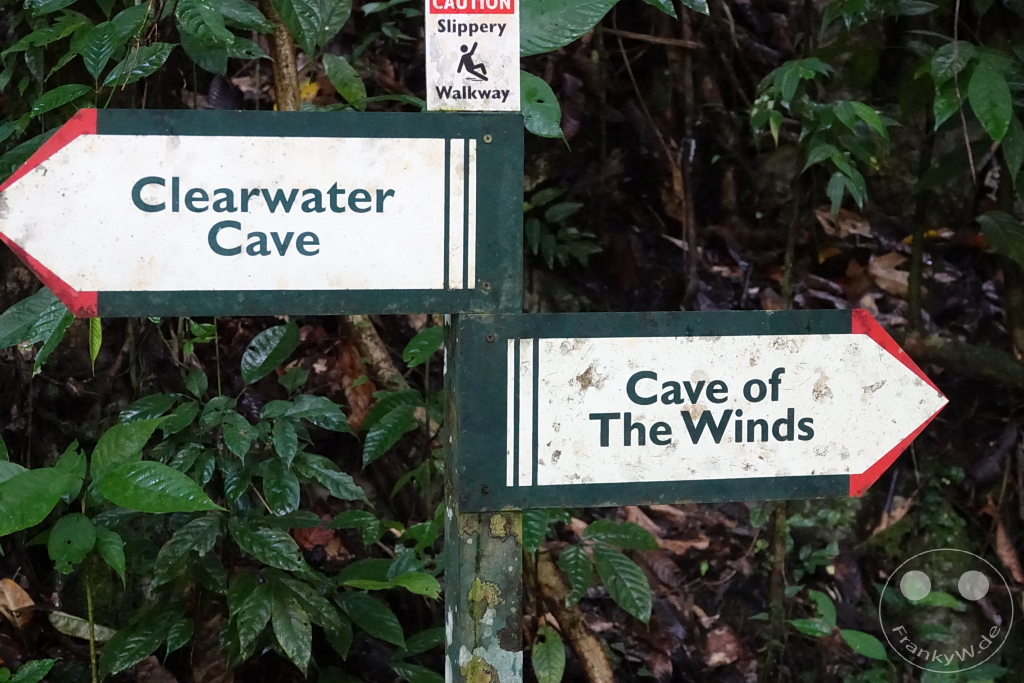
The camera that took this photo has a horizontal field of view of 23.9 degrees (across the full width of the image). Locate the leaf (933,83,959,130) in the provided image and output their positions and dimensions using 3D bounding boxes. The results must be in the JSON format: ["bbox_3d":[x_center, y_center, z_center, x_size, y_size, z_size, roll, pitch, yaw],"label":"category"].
[{"bbox_3d":[0.747,-0.412,4.200,0.050,0.107,0.020,14,-22,8],"label":"leaf"}]

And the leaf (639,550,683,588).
[{"bbox_3d":[0.268,0.406,4.300,0.056,0.097,0.020,-35,-27,-23],"label":"leaf"}]

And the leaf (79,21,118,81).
[{"bbox_3d":[-0.710,-0.501,4.150,0.062,0.115,0.020,6,-33,4],"label":"leaf"}]

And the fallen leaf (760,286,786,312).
[{"bbox_3d":[0.582,-0.089,5.400,0.060,0.025,0.080,-7,42,-8],"label":"fallen leaf"}]

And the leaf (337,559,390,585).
[{"bbox_3d":[-0.236,0.373,3.910,0.097,0.020,0.052,-16,43,-12],"label":"leaf"}]

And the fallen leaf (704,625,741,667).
[{"bbox_3d":[0.409,0.591,4.700,0.072,0.090,0.025,7,-37,-2],"label":"fallen leaf"}]

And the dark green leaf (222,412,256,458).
[{"bbox_3d":[-0.469,0.161,4.150,0.050,0.088,0.018,-13,-26,-7],"label":"dark green leaf"}]

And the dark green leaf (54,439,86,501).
[{"bbox_3d":[-0.673,0.199,3.700,0.056,0.101,0.022,3,-24,-11],"label":"dark green leaf"}]

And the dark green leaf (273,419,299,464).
[{"bbox_3d":[-0.357,0.159,3.820,0.043,0.085,0.018,-7,-28,-4],"label":"dark green leaf"}]

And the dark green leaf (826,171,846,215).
[{"bbox_3d":[0.711,-0.324,5.300,0.042,0.097,0.020,6,-17,8],"label":"dark green leaf"}]

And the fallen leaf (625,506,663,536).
[{"bbox_3d":[0.268,0.355,4.850,0.115,0.025,0.045,41,41,24],"label":"fallen leaf"}]

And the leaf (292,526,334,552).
[{"bbox_3d":[-0.375,0.369,4.550,0.085,0.025,0.060,0,45,0],"label":"leaf"}]

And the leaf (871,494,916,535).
[{"bbox_3d":[0.775,0.353,4.900,0.045,0.125,0.025,32,-19,41],"label":"leaf"}]

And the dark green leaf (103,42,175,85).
[{"bbox_3d":[-0.588,-0.437,3.820,0.142,0.062,0.022,-27,-40,16],"label":"dark green leaf"}]

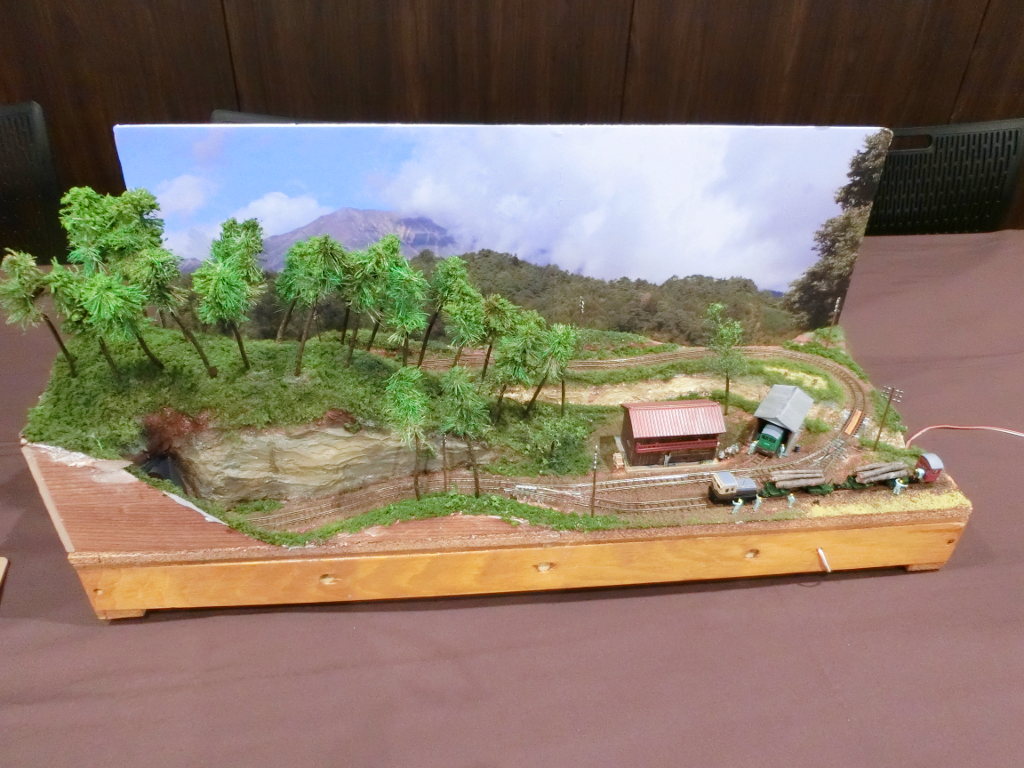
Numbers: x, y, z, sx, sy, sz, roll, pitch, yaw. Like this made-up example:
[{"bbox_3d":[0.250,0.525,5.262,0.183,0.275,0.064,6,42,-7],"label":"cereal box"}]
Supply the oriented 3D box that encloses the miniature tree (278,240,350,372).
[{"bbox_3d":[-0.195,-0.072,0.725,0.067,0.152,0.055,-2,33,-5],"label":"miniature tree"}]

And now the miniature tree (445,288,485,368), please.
[{"bbox_3d":[-0.051,-0.055,0.811,0.046,0.111,0.046,-2,33,-5],"label":"miniature tree"}]

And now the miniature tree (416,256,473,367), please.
[{"bbox_3d":[-0.073,-0.072,0.804,0.061,0.140,0.055,-2,33,-5],"label":"miniature tree"}]

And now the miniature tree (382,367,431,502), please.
[{"bbox_3d":[-0.100,0.052,0.700,0.045,0.158,0.045,-2,33,-5],"label":"miniature tree"}]

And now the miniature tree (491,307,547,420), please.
[{"bbox_3d":[0.007,-0.016,0.797,0.060,0.143,0.055,-2,33,-5],"label":"miniature tree"}]

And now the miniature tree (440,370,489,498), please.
[{"bbox_3d":[-0.045,0.050,0.705,0.049,0.154,0.049,-2,33,-5],"label":"miniature tree"}]

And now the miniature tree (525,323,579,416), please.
[{"bbox_3d":[0.043,-0.013,0.810,0.059,0.120,0.055,-2,33,-5],"label":"miniature tree"}]

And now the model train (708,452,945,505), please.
[{"bbox_3d":[0.333,0.102,0.786,0.259,0.030,0.026,-4,33,-8],"label":"model train"}]

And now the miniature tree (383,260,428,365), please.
[{"bbox_3d":[-0.115,-0.072,0.799,0.050,0.130,0.050,-2,33,-5],"label":"miniature tree"}]

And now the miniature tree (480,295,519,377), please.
[{"bbox_3d":[-0.014,-0.046,0.815,0.042,0.119,0.042,-2,33,-5],"label":"miniature tree"}]

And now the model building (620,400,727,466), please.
[{"bbox_3d":[0.178,0.051,0.825,0.105,0.062,0.058,-3,33,-7],"label":"model building"}]

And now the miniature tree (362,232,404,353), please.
[{"bbox_3d":[-0.139,-0.093,0.801,0.045,0.142,0.045,-2,33,-5],"label":"miniature tree"}]

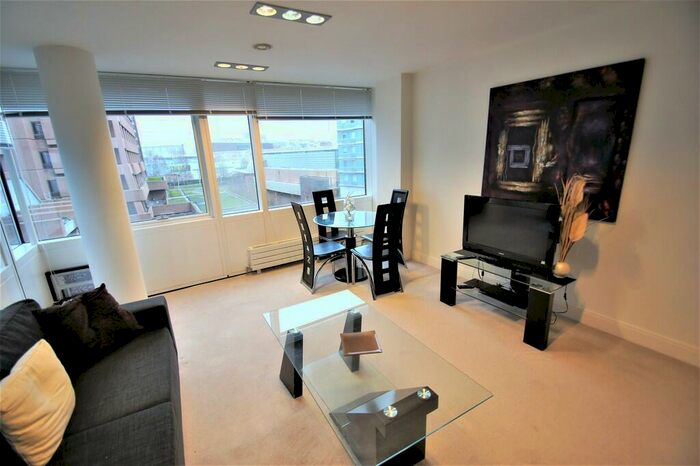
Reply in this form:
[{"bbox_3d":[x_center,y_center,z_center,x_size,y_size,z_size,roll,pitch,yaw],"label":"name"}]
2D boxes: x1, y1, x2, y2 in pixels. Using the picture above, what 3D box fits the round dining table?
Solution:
[{"bbox_3d":[0.058,0.180,3.672,0.980,0.745,0.980,-2,15,1],"label":"round dining table"}]

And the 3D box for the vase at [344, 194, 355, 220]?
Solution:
[{"bbox_3d":[-0.008,-0.303,3.482,0.132,0.317,0.132,-12,18,-32],"label":"vase"}]

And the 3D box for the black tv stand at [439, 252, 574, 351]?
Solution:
[{"bbox_3d":[1.350,0.532,2.662,0.402,0.487,0.990,-12,18,-32],"label":"black tv stand"}]

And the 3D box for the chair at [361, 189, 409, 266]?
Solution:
[{"bbox_3d":[0.454,-0.025,3.784,0.555,1.035,0.390,-10,17,-27],"label":"chair"}]

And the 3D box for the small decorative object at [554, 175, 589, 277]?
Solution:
[{"bbox_3d":[1.646,-0.070,2.173,0.180,0.720,0.188,-12,18,-32],"label":"small decorative object"}]

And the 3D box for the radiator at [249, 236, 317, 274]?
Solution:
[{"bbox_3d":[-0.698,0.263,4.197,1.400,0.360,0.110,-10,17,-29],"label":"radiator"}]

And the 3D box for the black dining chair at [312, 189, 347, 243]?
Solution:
[{"bbox_3d":[-0.236,-0.043,4.040,0.390,1.005,0.530,-11,17,-30],"label":"black dining chair"}]

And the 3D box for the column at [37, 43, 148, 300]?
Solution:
[{"bbox_3d":[-2.296,-0.325,2.688,0.367,2.390,0.367,-10,17,-29],"label":"column"}]

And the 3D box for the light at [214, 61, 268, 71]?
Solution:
[{"bbox_3d":[-1.139,-1.772,3.076,0.507,0.035,0.177,-10,17,-26],"label":"light"}]

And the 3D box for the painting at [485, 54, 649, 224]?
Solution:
[{"bbox_3d":[1.697,-0.738,2.533,0.042,1.129,1.101,-12,18,-32],"label":"painting"}]

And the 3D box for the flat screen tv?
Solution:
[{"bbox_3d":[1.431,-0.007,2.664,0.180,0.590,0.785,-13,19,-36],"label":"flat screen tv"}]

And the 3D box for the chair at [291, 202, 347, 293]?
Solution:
[{"bbox_3d":[-0.334,0.132,3.404,0.530,1.005,0.390,-10,17,-29],"label":"chair"}]

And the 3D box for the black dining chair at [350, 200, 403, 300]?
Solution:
[{"bbox_3d":[0.301,0.156,3.231,0.390,1.005,0.530,-10,17,-28],"label":"black dining chair"}]

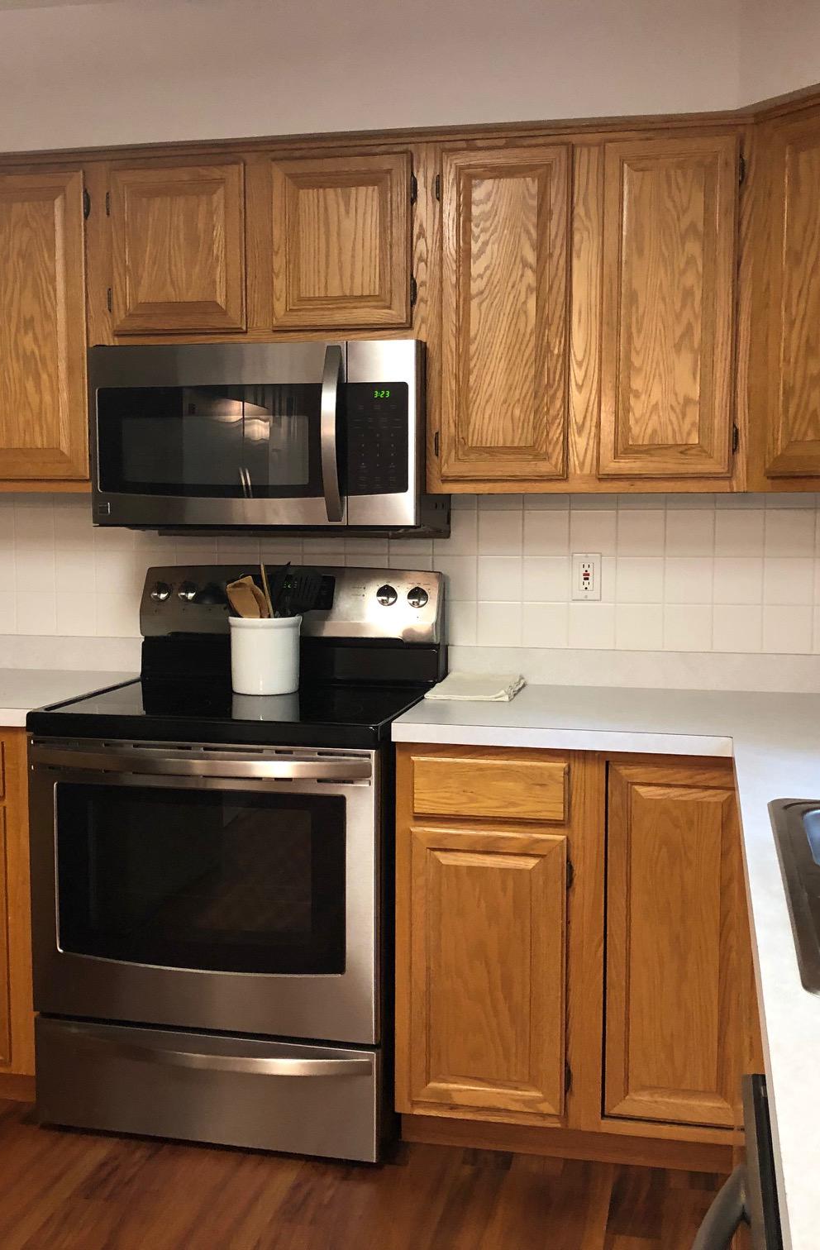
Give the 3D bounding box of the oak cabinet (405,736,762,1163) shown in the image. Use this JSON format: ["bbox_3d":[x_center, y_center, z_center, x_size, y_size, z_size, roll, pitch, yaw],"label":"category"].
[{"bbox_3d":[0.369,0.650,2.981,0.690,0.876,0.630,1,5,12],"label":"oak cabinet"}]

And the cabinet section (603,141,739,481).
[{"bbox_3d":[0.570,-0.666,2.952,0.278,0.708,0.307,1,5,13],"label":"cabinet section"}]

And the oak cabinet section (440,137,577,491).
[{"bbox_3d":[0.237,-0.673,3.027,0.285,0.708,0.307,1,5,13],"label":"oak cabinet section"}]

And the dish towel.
[{"bbox_3d":[0.159,0.146,3.132,0.193,0.025,0.275,1,5,12],"label":"dish towel"}]

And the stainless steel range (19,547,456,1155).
[{"bbox_3d":[-0.364,0.482,3.081,0.757,1.187,0.685,1,5,12],"label":"stainless steel range"}]

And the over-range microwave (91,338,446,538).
[{"bbox_3d":[-0.312,-0.424,3.144,0.757,0.418,0.410,1,5,12],"label":"over-range microwave"}]

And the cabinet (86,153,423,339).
[{"bbox_3d":[-0.312,-0.858,3.143,0.769,0.445,0.335,1,5,12],"label":"cabinet"}]

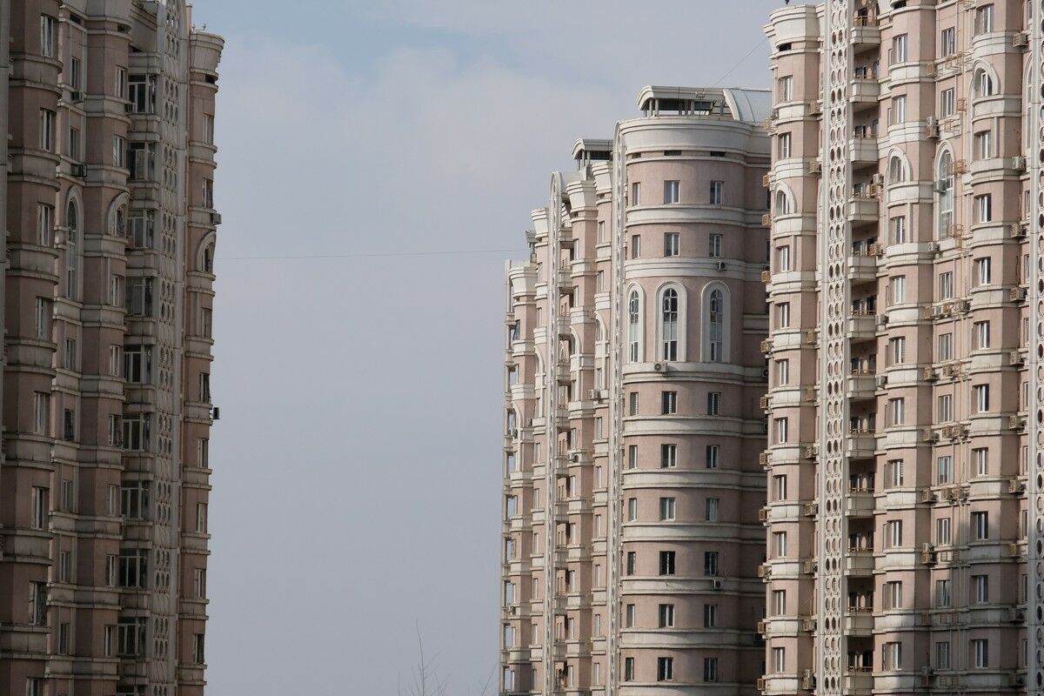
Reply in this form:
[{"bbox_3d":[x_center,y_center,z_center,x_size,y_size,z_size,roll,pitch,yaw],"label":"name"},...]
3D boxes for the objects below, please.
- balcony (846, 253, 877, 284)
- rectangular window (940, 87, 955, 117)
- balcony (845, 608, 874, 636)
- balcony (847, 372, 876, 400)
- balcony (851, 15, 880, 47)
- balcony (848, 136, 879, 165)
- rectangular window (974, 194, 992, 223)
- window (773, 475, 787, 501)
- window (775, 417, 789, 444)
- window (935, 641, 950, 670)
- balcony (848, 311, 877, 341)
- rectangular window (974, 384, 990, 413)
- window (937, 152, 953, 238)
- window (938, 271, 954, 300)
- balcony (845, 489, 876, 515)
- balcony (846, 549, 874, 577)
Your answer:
[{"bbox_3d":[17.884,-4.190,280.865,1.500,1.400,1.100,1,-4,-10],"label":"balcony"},{"bbox_3d":[21.934,-12.659,274.812,0.200,1.420,1.800,2,-4,-16],"label":"rectangular window"},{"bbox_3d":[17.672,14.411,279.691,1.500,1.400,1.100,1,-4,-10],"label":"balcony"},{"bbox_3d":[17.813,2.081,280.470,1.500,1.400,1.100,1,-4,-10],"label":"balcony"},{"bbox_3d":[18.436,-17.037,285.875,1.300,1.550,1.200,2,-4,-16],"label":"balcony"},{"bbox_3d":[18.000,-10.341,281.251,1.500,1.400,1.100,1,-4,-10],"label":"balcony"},{"bbox_3d":[22.916,-6.933,264.926,0.250,1.420,1.750,2,-4,-19],"label":"rectangular window"},{"bbox_3d":[14.189,7.728,293.483,0.250,1.420,1.750,2,-4,-19],"label":"window"},{"bbox_3d":[13.920,4.407,286.000,0.220,1.420,1.350,3,-4,-28],"label":"window"},{"bbox_3d":[21.510,15.726,272.837,0.200,1.420,1.800,2,-4,-16],"label":"window"},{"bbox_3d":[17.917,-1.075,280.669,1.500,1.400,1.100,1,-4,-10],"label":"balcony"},{"bbox_3d":[22.774,2.478,264.272,0.250,1.420,1.750,2,-4,-19],"label":"rectangular window"},{"bbox_3d":[21.774,-7.899,274.483,0.250,4.300,2.000,2,-4,-16],"label":"window"},{"bbox_3d":[21.343,-3.130,268.500,0.200,1.420,1.600,3,-4,-28],"label":"window"},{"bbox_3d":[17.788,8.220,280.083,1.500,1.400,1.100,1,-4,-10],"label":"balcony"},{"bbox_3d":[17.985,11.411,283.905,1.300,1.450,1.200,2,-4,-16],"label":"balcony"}]

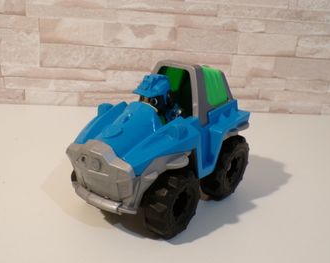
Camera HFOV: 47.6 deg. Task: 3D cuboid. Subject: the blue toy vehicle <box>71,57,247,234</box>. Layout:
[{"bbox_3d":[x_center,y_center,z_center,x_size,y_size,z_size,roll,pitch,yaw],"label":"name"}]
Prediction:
[{"bbox_3d":[0.001,0.001,0.359,0.103,0.134,0.179,17,24,35],"label":"blue toy vehicle"}]

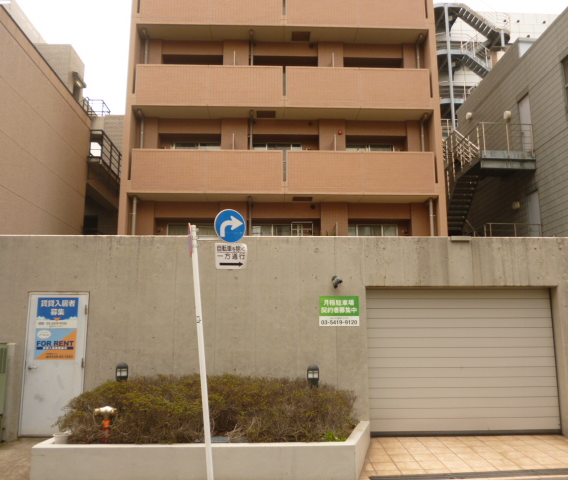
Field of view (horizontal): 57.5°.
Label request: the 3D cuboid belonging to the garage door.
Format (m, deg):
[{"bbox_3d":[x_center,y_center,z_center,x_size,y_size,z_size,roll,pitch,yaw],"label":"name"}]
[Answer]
[{"bbox_3d":[2.766,1.877,8.051,3.002,2.226,0.100,0,-9,-2],"label":"garage door"}]

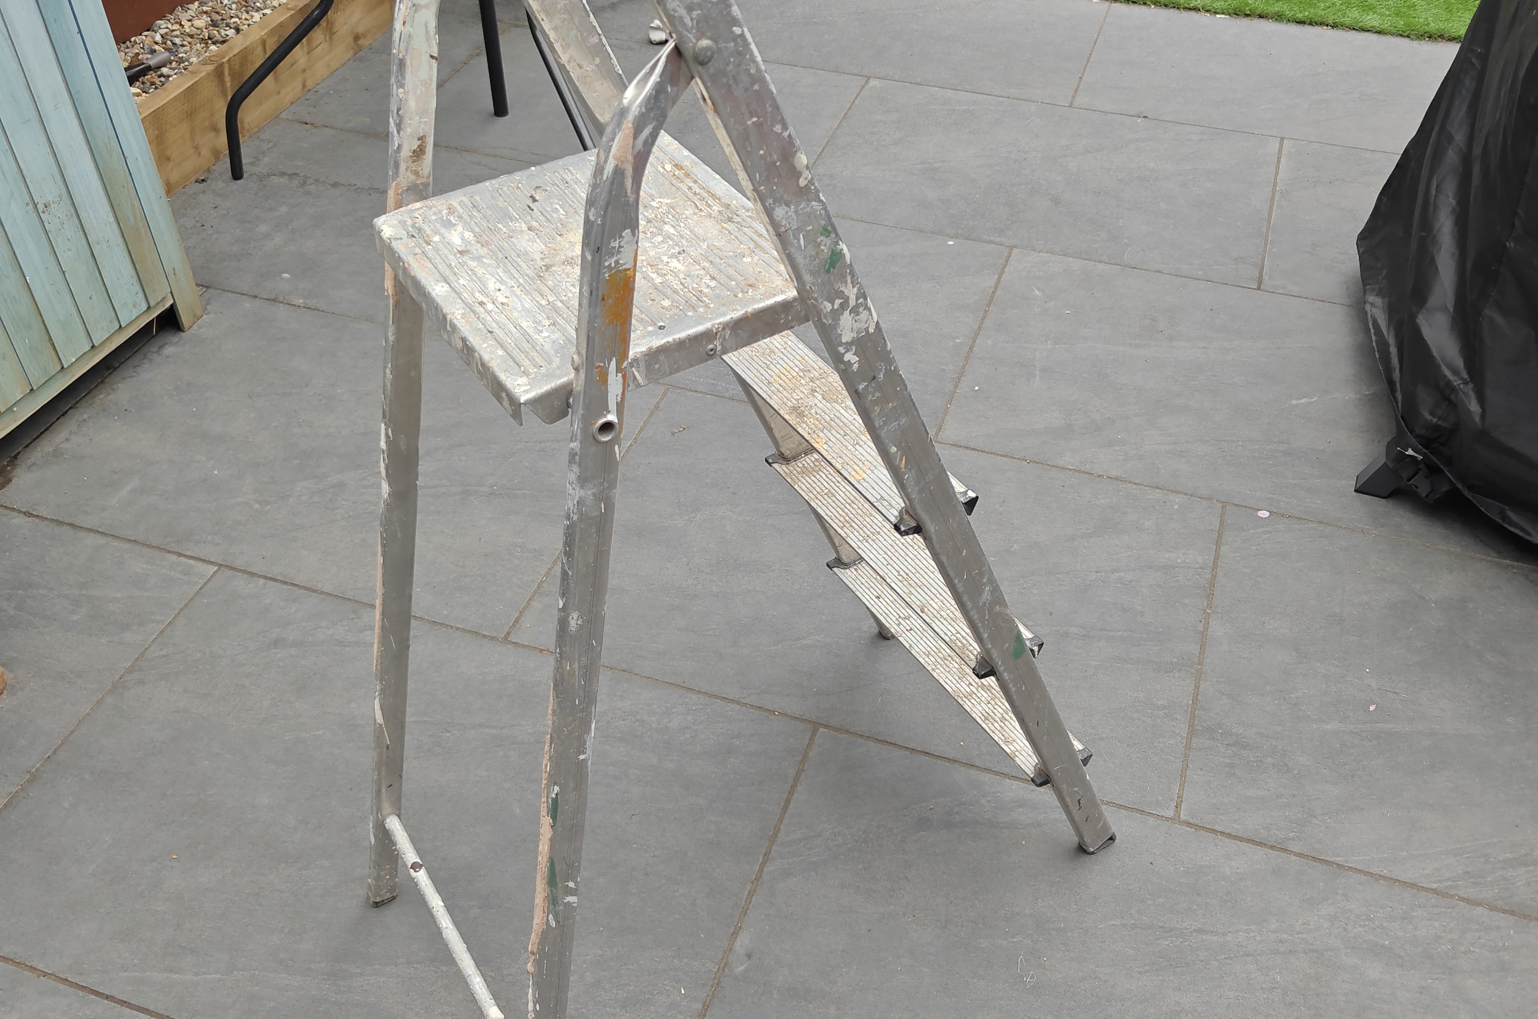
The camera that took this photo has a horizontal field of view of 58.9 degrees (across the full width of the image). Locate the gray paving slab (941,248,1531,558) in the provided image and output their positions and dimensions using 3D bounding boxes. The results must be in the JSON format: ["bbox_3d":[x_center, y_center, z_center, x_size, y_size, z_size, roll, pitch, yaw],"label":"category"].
[{"bbox_3d":[0.795,-0.195,2.273,0.900,0.022,0.600,13,45,14],"label":"gray paving slab"}]

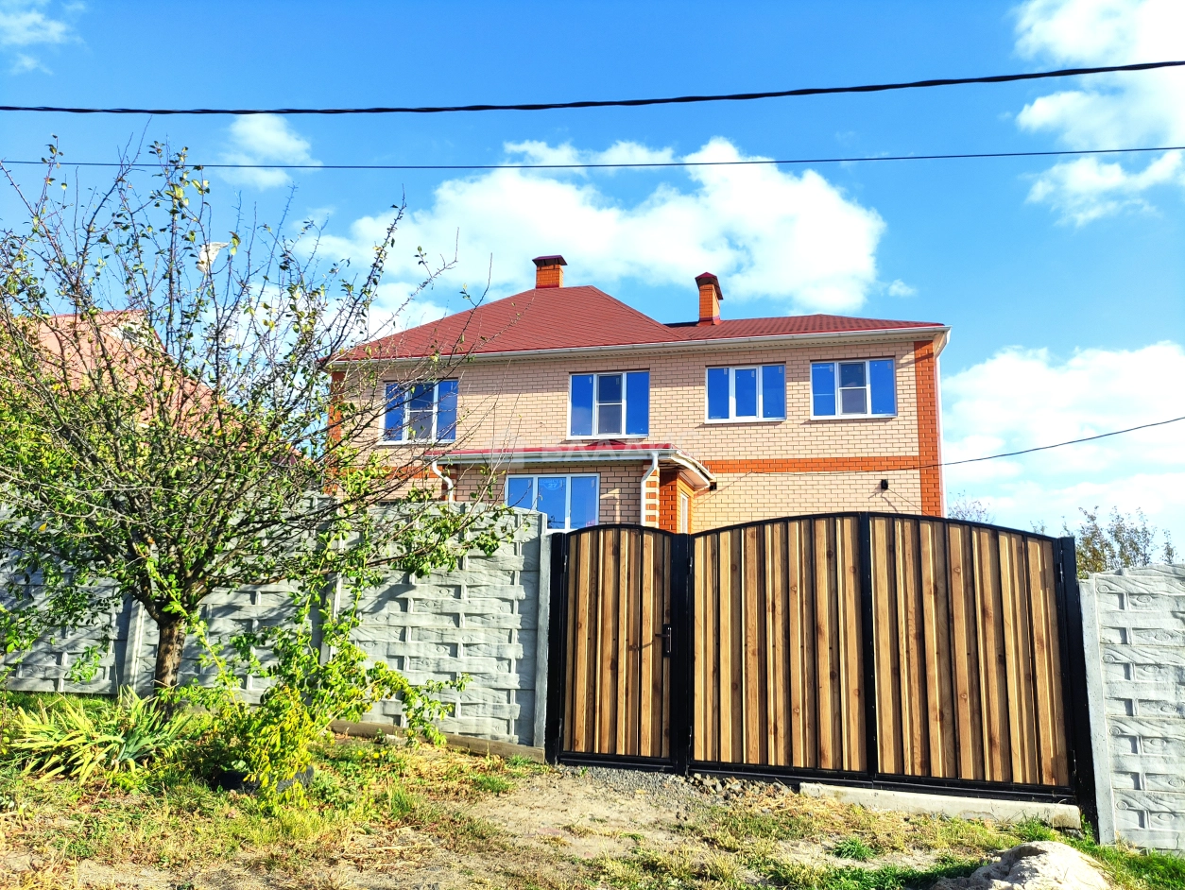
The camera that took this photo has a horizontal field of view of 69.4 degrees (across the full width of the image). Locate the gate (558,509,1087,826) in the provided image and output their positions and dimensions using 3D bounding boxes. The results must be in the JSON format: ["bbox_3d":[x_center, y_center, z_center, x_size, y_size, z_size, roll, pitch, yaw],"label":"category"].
[{"bbox_3d":[1.631,1.624,6.835,4.103,2.161,0.120,-1,-10,14],"label":"gate"}]

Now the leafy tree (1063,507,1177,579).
[{"bbox_3d":[10.674,2.706,17.292,2.100,2.900,2.000,-5,-12,31],"label":"leafy tree"}]

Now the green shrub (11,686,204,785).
[{"bbox_3d":[-3.185,1.871,5.632,1.100,0.520,0.900,6,-11,-28],"label":"green shrub"}]

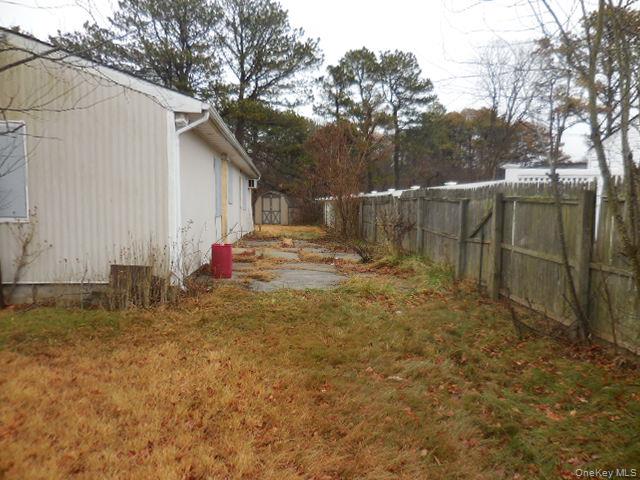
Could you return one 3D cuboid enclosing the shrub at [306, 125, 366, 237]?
[{"bbox_3d":[0.640,-2.270,17.900,2.300,4.550,2.200,0,4,0],"label":"shrub"}]

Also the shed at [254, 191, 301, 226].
[{"bbox_3d":[-3.000,-2.290,33.200,2.400,2.400,2.600,1,4,14],"label":"shed"}]

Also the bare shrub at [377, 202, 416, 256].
[{"bbox_3d":[1.960,-0.300,12.000,1.000,1.350,1.000,0,4,0],"label":"bare shrub"}]

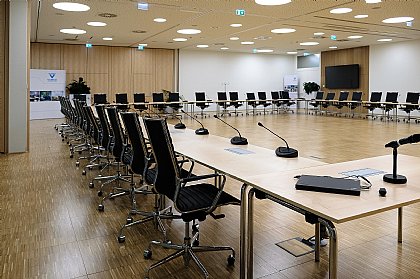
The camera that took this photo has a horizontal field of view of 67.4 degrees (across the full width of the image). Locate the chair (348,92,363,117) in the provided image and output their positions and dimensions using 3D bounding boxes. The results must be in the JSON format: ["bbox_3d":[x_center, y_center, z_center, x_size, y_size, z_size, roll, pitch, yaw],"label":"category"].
[{"bbox_3d":[6.513,-1.588,14.250,0.660,1.100,0.620,-4,9,-29],"label":"chair"}]

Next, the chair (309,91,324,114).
[{"bbox_3d":[5.415,-1.799,15.812,0.630,1.090,0.600,-5,11,-28],"label":"chair"}]

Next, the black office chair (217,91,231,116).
[{"bbox_3d":[0.706,-1.620,14.727,0.600,1.090,0.630,-4,10,-25],"label":"black office chair"}]

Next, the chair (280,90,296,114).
[{"bbox_3d":[4.017,-1.881,16.100,0.620,1.100,0.660,-5,9,-30],"label":"chair"}]

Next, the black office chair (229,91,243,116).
[{"bbox_3d":[1.214,-1.665,14.800,0.620,1.100,0.660,-5,9,-30],"label":"black office chair"}]

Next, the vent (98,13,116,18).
[{"bbox_3d":[-2.859,-3.463,8.800,0.510,0.060,0.510,0,9,0],"label":"vent"}]

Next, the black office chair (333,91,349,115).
[{"bbox_3d":[6.108,-1.611,14.675,0.630,1.090,0.600,-5,11,-28],"label":"black office chair"}]

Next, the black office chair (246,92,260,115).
[{"bbox_3d":[2.157,-1.740,15.453,0.600,1.090,0.630,-4,10,-25],"label":"black office chair"}]

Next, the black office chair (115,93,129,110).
[{"bbox_3d":[-3.574,-1.331,12.850,0.620,1.100,0.660,-5,9,-30],"label":"black office chair"}]

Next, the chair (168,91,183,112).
[{"bbox_3d":[-1.472,-1.440,13.638,0.600,1.090,0.630,-4,10,-25],"label":"chair"}]

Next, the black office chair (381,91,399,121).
[{"bbox_3d":[7.297,-1.289,12.725,0.630,1.090,0.600,-5,11,-28],"label":"black office chair"}]

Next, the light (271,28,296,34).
[{"bbox_3d":[2.596,-3.800,11.050,0.900,0.060,0.900,0,8,0],"label":"light"}]

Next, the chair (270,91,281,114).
[{"bbox_3d":[3.384,-1.813,15.700,0.620,1.100,0.660,-5,9,-30],"label":"chair"}]

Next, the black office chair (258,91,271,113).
[{"bbox_3d":[2.678,-1.764,15.400,0.620,1.100,0.660,-5,9,-30],"label":"black office chair"}]

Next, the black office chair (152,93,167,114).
[{"bbox_3d":[-2.118,-1.386,13.315,0.600,1.090,0.630,-4,10,-25],"label":"black office chair"}]

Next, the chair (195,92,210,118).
[{"bbox_3d":[-0.331,-1.574,14.250,0.620,1.100,0.660,-5,9,-30],"label":"chair"}]

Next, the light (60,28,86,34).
[{"bbox_3d":[-4.834,-3.817,11.150,0.900,0.060,0.900,-5,9,-30],"label":"light"}]

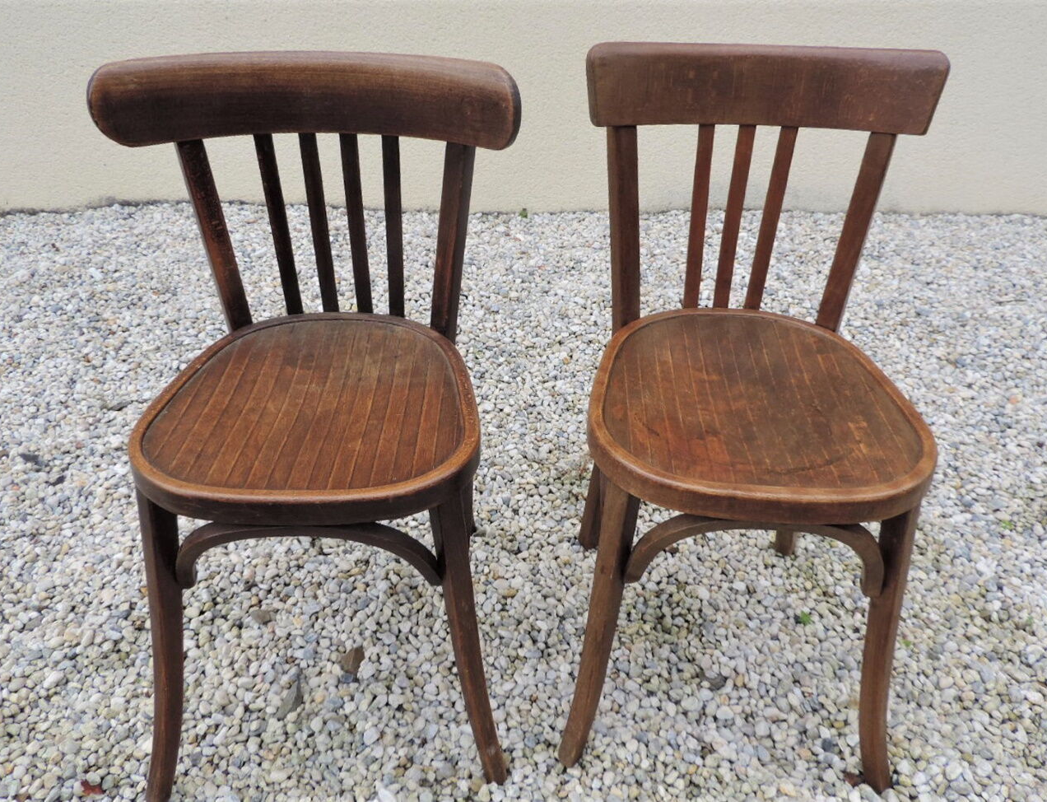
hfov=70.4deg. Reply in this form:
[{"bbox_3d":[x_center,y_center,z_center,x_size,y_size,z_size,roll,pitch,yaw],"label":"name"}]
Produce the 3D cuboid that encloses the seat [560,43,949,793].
[{"bbox_3d":[0.290,0.031,0.986,0.455,0.825,0.535,3,35,2],"label":"seat"}]

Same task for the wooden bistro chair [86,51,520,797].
[{"bbox_3d":[-0.260,0.035,0.973,0.515,0.820,0.538,-1,35,-2],"label":"wooden bistro chair"}]

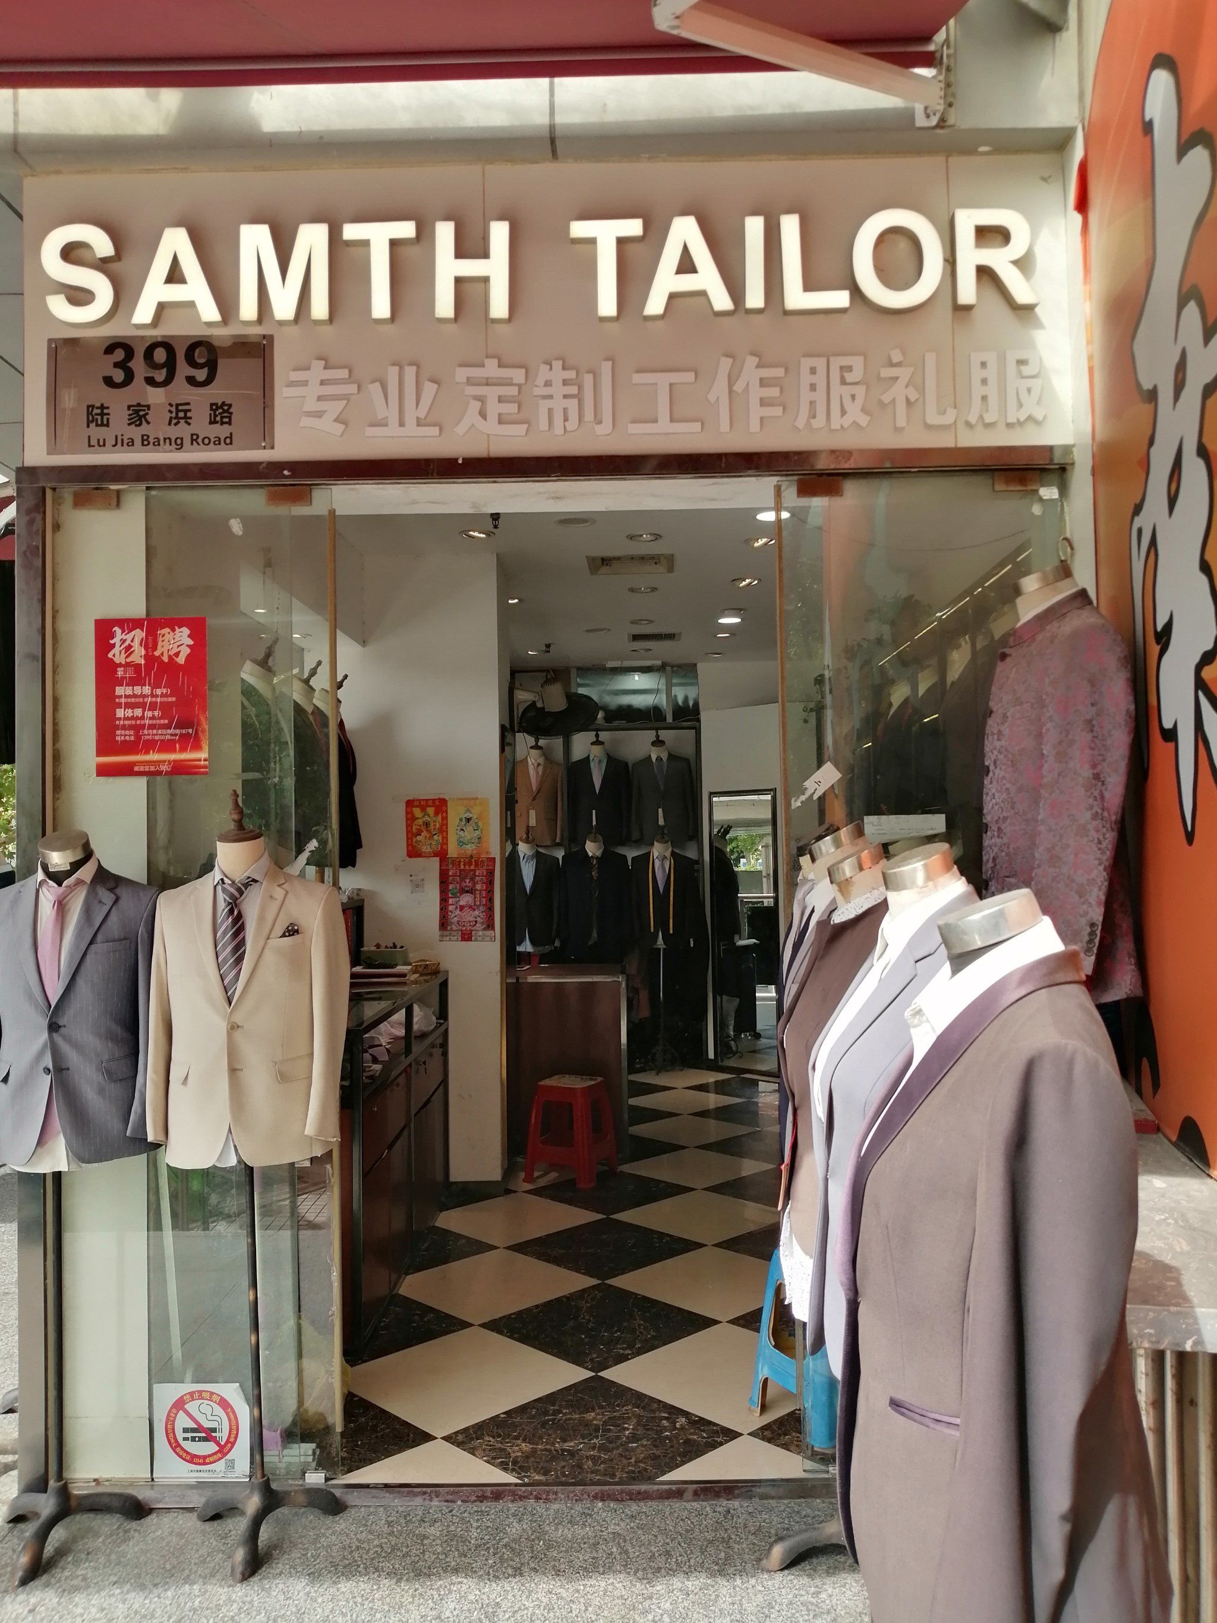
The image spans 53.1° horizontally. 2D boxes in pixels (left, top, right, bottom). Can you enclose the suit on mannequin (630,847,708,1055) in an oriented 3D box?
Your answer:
[{"bbox_3d":[0.457,1.050,9.158,0.560,1.550,0.320,-1,-2,1],"label":"suit on mannequin"}]

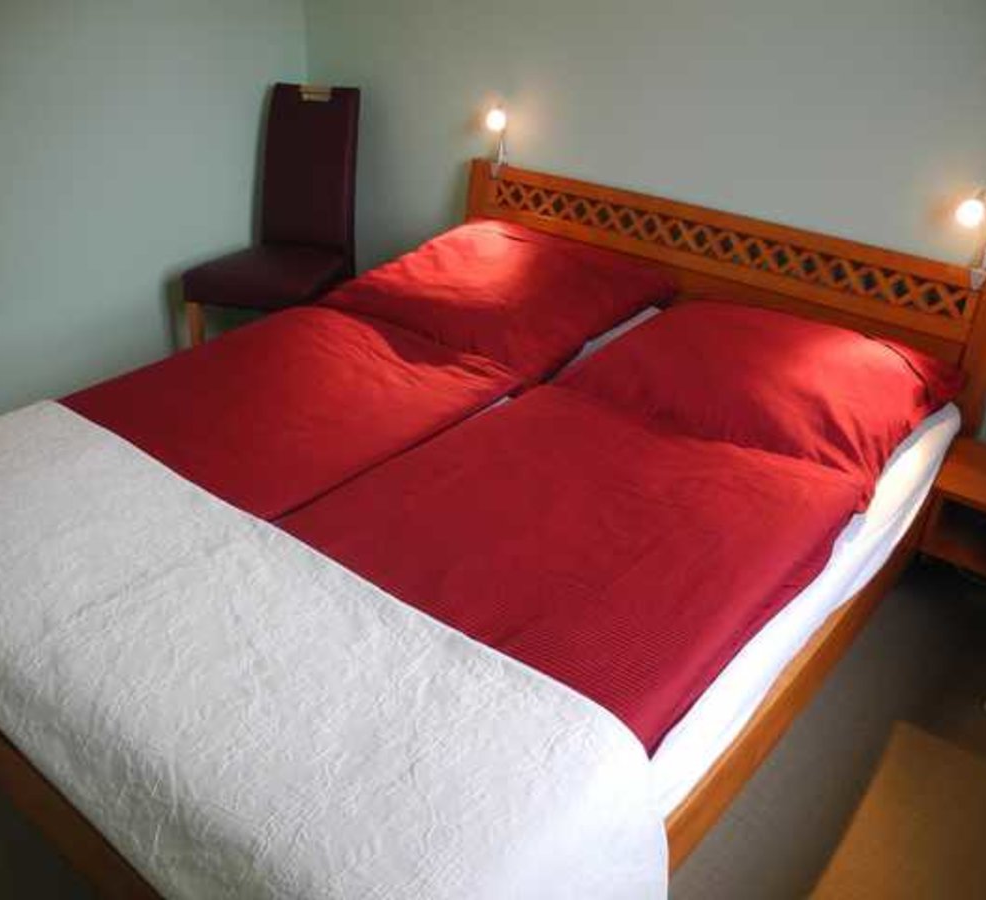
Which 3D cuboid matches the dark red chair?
[{"bbox_3d":[-0.749,-0.723,3.456,0.450,1.010,0.560,10,32,16],"label":"dark red chair"}]

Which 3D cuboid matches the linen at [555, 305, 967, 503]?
[{"bbox_3d":[0.603,-0.169,2.278,0.780,0.160,0.710,24,38,34],"label":"linen"}]

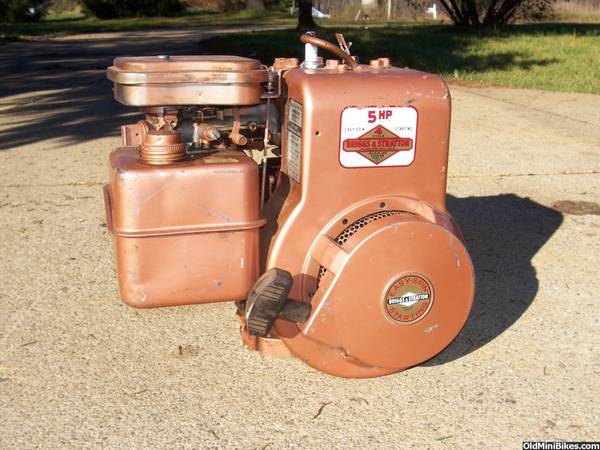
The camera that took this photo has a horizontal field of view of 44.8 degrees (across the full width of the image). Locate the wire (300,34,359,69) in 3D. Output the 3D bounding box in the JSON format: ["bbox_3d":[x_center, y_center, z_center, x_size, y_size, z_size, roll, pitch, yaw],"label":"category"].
[{"bbox_3d":[0.028,-0.163,0.685,0.055,0.031,0.024,-4,17,-14],"label":"wire"}]

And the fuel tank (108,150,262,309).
[{"bbox_3d":[-0.115,-0.007,0.708,0.137,0.127,0.152,-4,17,-14],"label":"fuel tank"}]

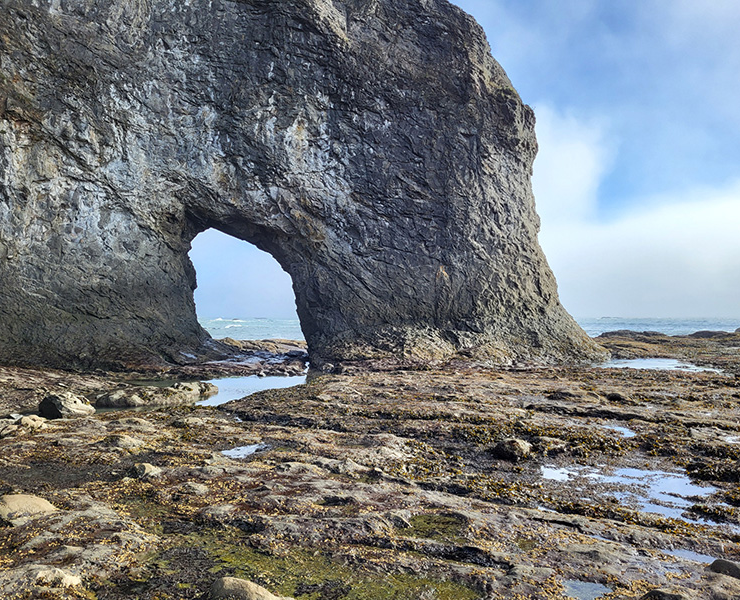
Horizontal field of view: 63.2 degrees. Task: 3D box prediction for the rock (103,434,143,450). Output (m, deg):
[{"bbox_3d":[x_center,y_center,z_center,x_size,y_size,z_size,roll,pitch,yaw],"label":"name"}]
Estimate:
[{"bbox_3d":[-3.106,1.796,7.579,0.490,0.176,0.367,0,-2,0],"label":"rock"}]

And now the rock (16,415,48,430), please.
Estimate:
[{"bbox_3d":[-4.949,1.779,8.789,0.382,0.200,0.306,1,-2,-29],"label":"rock"}]

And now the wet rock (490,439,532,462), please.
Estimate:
[{"bbox_3d":[1.667,1.762,7.087,0.478,0.235,0.373,0,-2,0],"label":"wet rock"}]

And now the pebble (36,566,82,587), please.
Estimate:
[{"bbox_3d":[-1.849,1.643,3.559,0.246,0.095,0.172,0,-2,0],"label":"pebble"}]

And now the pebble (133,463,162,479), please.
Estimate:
[{"bbox_3d":[-2.309,1.769,6.239,0.289,0.147,0.231,0,-2,0],"label":"pebble"}]

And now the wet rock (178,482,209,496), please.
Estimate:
[{"bbox_3d":[-1.621,1.730,5.522,0.264,0.091,0.198,1,-2,-16],"label":"wet rock"}]

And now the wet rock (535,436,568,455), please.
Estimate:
[{"bbox_3d":[2.190,1.742,7.255,0.393,0.176,0.295,-1,-2,17],"label":"wet rock"}]

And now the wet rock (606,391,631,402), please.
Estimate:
[{"bbox_3d":[4.830,1.871,11.729,0.469,0.202,0.329,-1,-2,22],"label":"wet rock"}]

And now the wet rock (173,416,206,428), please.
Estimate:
[{"bbox_3d":[-2.695,1.815,8.974,0.486,0.138,0.340,1,-2,-17],"label":"wet rock"}]

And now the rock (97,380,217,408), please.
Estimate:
[{"bbox_3d":[-4.360,1.936,12.434,2.381,0.495,0.857,1,-2,-33],"label":"rock"}]

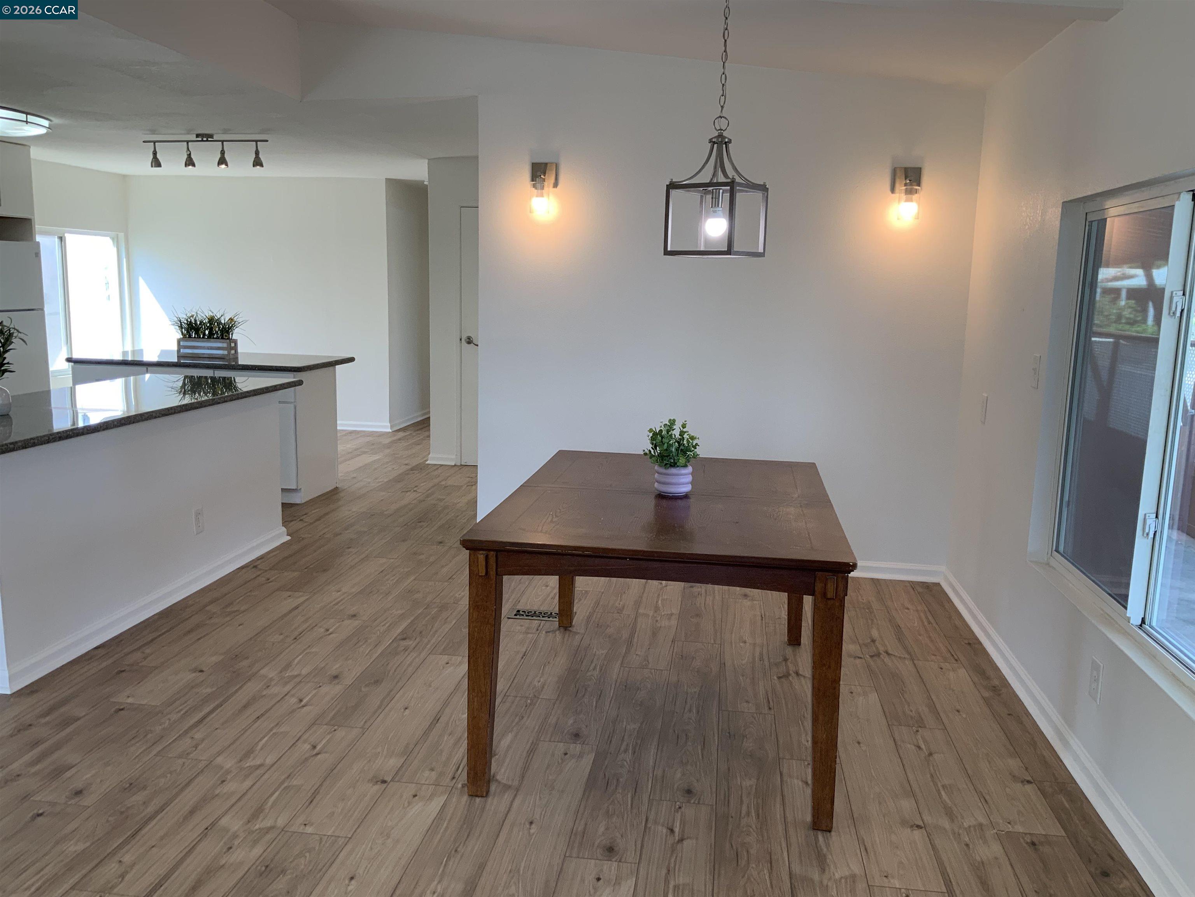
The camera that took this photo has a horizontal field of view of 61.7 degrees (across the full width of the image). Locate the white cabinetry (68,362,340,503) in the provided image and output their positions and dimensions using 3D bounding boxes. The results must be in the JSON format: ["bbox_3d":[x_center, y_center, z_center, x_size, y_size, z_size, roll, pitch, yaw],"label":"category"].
[{"bbox_3d":[-2.682,-0.149,6.914,1.570,0.880,0.640,3,9,8],"label":"white cabinetry"}]

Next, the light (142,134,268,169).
[{"bbox_3d":[-2.659,-2.015,6.798,0.890,0.218,0.100,3,9,8],"label":"light"}]

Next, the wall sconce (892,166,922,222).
[{"bbox_3d":[1.494,-1.225,4.816,0.124,0.253,0.160,3,9,8],"label":"wall sconce"}]

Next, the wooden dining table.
[{"bbox_3d":[0.249,0.531,3.520,1.074,0.765,1.566,3,9,8],"label":"wooden dining table"}]

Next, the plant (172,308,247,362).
[{"bbox_3d":[-2.518,-0.732,6.492,0.480,0.345,0.200,3,9,8],"label":"plant"}]

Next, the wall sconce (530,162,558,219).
[{"bbox_3d":[-0.278,-1.312,5.050,0.124,0.263,0.160,3,9,8],"label":"wall sconce"}]

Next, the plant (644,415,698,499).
[{"bbox_3d":[0.257,0.025,3.438,0.182,0.261,0.178,3,9,8],"label":"plant"}]

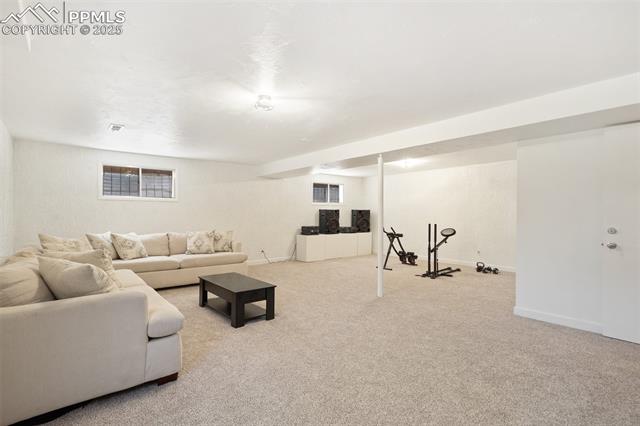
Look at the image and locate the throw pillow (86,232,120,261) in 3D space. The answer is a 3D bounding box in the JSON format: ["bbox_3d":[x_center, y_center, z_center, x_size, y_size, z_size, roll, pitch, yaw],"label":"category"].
[{"bbox_3d":[-3.328,0.520,4.350,0.160,0.430,0.460,-27,-13,27],"label":"throw pillow"}]

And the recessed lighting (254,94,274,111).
[{"bbox_3d":[-0.483,-0.965,2.499,0.150,0.100,0.150,0,1,0],"label":"recessed lighting"}]

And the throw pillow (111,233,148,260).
[{"bbox_3d":[-3.007,0.538,4.500,0.160,0.430,0.460,-27,-13,27],"label":"throw pillow"}]

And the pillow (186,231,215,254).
[{"bbox_3d":[-2.180,0.542,5.214,0.460,0.420,0.160,0,-14,-41],"label":"pillow"}]

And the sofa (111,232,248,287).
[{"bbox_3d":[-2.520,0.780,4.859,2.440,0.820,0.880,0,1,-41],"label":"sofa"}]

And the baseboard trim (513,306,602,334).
[{"bbox_3d":[2.576,1.173,3.122,0.018,0.102,0.763,0,0,-42],"label":"baseboard trim"}]

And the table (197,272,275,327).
[{"bbox_3d":[-1.052,1.040,3.529,0.501,0.384,1.058,0,0,-43],"label":"table"}]

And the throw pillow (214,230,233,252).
[{"bbox_3d":[-1.849,0.562,5.420,0.450,0.420,0.150,0,-12,-40],"label":"throw pillow"}]

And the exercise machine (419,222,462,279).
[{"bbox_3d":[2.346,0.711,5.531,1.050,0.970,0.460,0,1,-41],"label":"exercise machine"}]

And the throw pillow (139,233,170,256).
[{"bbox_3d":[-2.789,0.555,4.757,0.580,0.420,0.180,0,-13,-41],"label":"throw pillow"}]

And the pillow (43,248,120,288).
[{"bbox_3d":[-2.021,0.527,2.450,0.480,0.440,0.170,0,21,8],"label":"pillow"}]

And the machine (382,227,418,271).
[{"bbox_3d":[1.707,0.747,6.261,0.950,0.880,0.440,0,1,-41],"label":"machine"}]

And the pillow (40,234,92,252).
[{"bbox_3d":[-3.360,0.519,3.778,0.170,0.440,0.500,-16,-6,25],"label":"pillow"}]

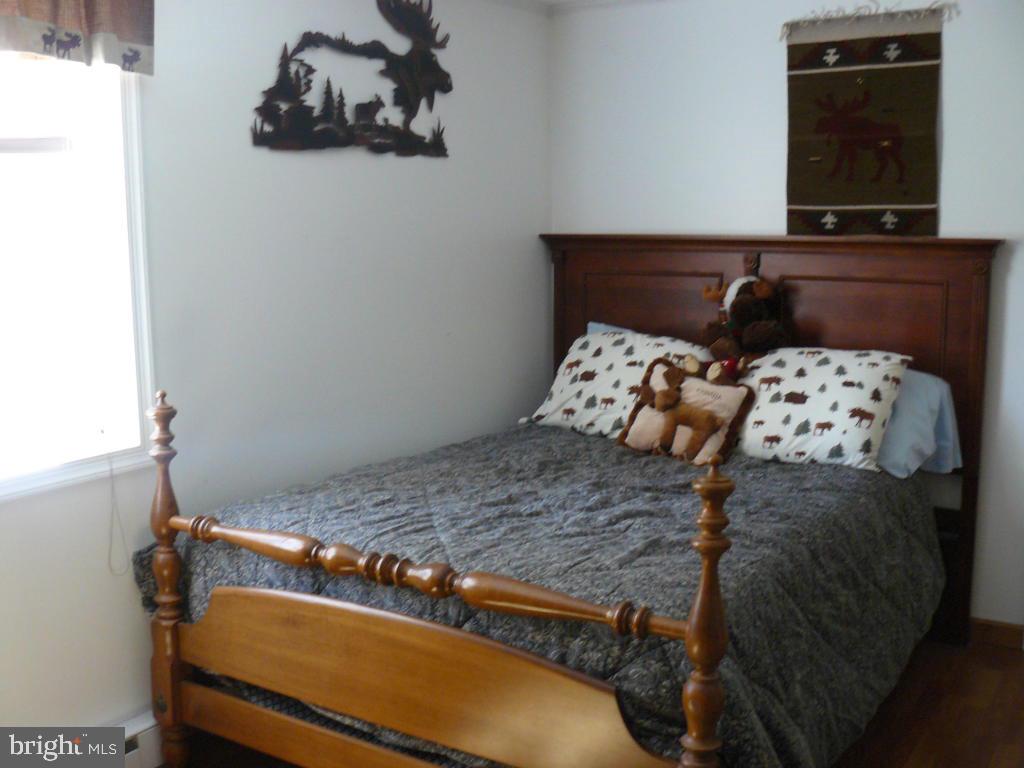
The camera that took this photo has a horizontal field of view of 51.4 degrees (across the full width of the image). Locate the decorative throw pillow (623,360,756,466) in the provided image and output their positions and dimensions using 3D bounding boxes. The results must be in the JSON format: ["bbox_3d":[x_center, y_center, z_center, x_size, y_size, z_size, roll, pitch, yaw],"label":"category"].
[{"bbox_3d":[0.592,0.088,3.643,0.420,0.310,0.130,8,-24,42],"label":"decorative throw pillow"}]

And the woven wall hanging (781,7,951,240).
[{"bbox_3d":[1.243,-0.888,3.772,0.530,0.792,0.020,5,11,32],"label":"woven wall hanging"}]

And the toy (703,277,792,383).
[{"bbox_3d":[0.827,-0.189,3.752,0.260,0.350,0.240,5,11,32],"label":"toy"}]

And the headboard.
[{"bbox_3d":[0.893,0.146,4.120,1.763,1.413,0.090,5,11,32],"label":"headboard"}]

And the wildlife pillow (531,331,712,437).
[{"bbox_3d":[0.435,0.000,4.094,0.630,0.150,0.440,5,55,32],"label":"wildlife pillow"}]

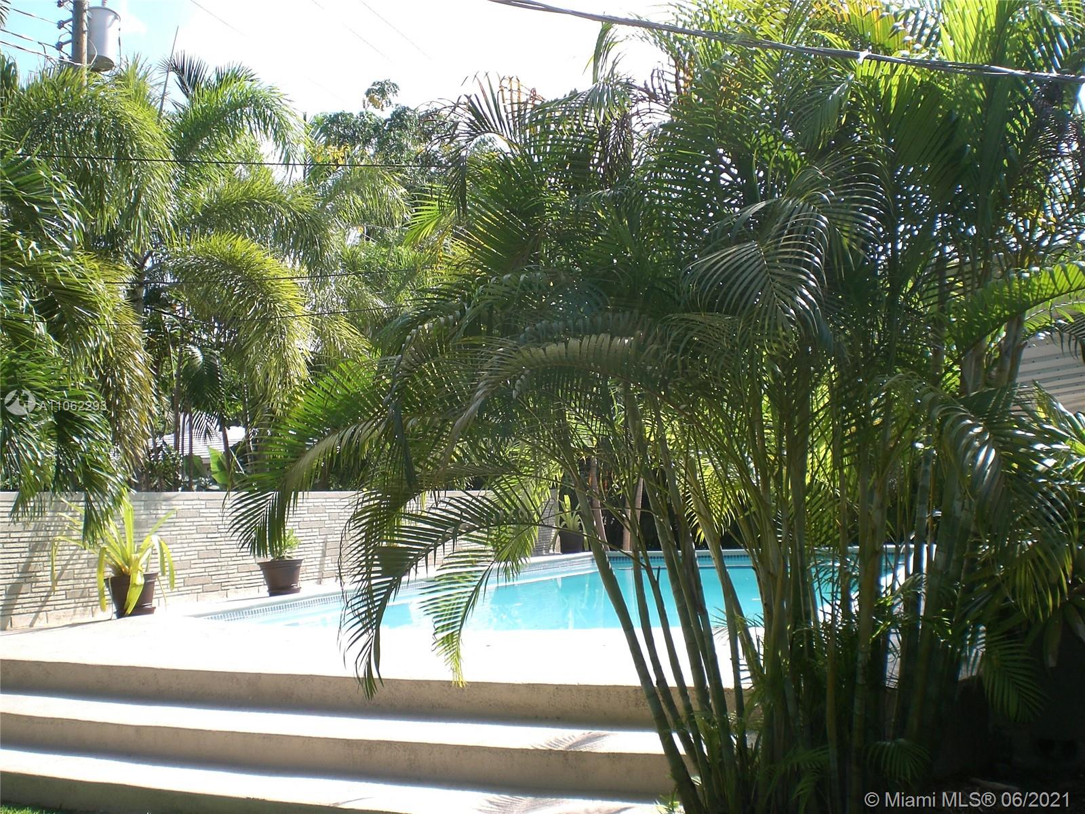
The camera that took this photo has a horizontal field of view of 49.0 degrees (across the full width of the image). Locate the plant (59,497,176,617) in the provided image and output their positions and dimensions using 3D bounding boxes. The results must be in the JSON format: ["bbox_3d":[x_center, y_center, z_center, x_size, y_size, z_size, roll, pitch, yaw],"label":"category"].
[{"bbox_3d":[-3.523,1.244,9.850,0.960,1.030,0.900,1,-4,-20],"label":"plant"}]

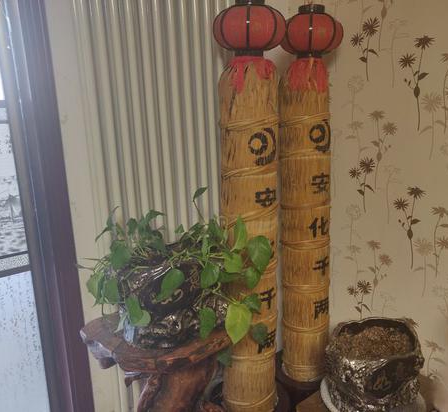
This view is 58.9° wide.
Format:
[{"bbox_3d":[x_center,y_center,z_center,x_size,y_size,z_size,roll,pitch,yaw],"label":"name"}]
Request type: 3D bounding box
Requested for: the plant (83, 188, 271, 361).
[{"bbox_3d":[-0.158,0.190,1.332,0.580,0.480,0.460,-4,11,-7],"label":"plant"}]

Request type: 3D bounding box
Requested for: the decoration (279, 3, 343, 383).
[{"bbox_3d":[0.385,-0.007,1.817,0.270,1.663,0.270,-3,11,1],"label":"decoration"}]

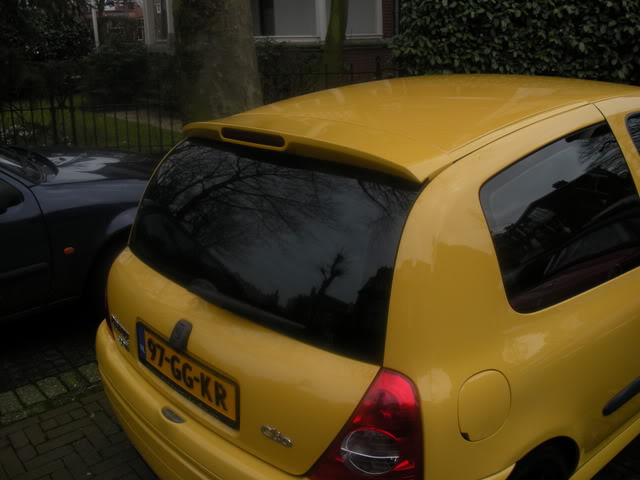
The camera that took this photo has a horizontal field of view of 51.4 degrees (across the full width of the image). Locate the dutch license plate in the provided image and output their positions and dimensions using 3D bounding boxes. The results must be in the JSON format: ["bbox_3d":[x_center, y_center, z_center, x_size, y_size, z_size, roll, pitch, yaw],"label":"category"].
[{"bbox_3d":[-0.403,0.382,1.938,0.020,0.116,0.525,-11,21,-42],"label":"dutch license plate"}]

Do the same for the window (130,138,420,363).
[{"bbox_3d":[-0.227,-0.040,1.978,1.230,0.500,0.110,18,-6,44],"label":"window"}]

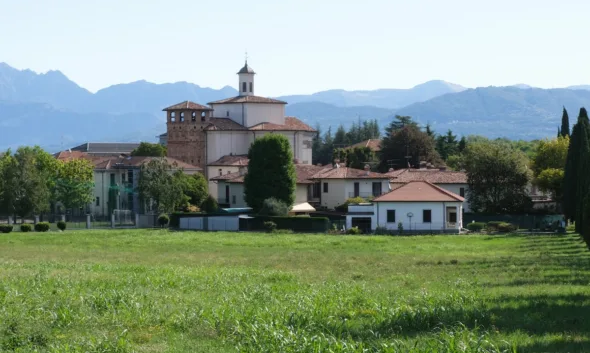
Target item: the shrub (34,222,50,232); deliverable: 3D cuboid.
[{"bbox_3d":[-31.644,6.377,193.015,1.900,1.150,1.500,0,1,0],"label":"shrub"}]

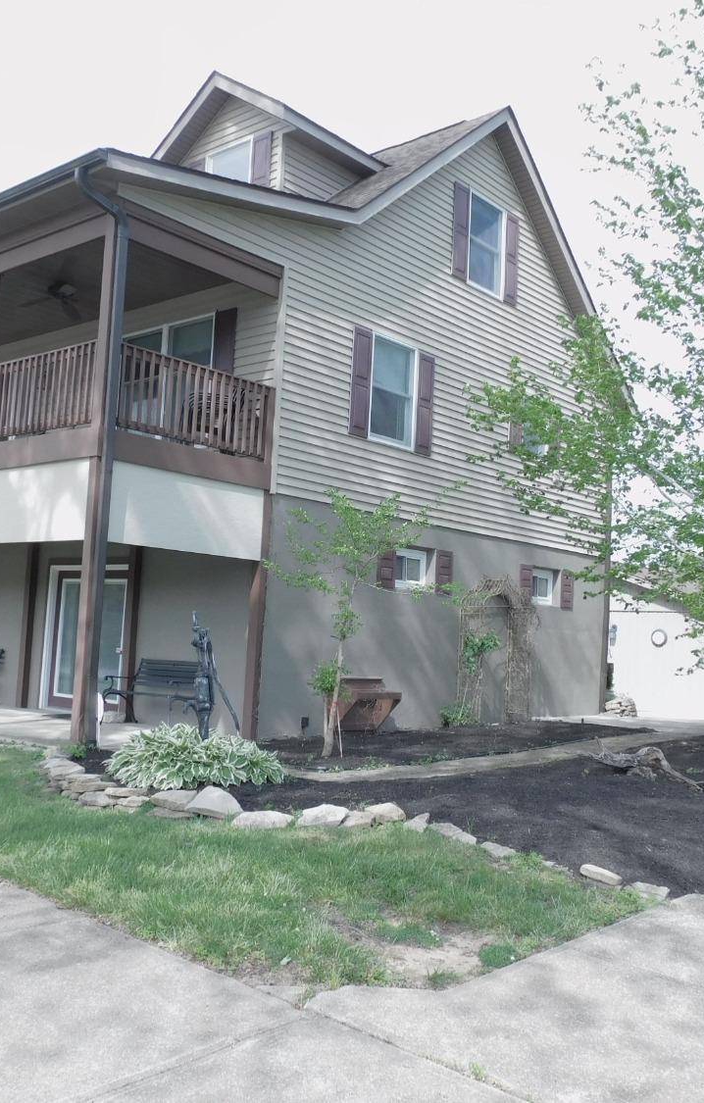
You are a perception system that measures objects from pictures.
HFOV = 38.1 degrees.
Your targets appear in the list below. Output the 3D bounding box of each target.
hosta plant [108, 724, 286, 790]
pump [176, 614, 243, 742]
[{"bbox_3d":[-1.270,1.651,8.350,1.420,0.450,1.200,4,-5,-9],"label":"hosta plant"},{"bbox_3d":[-1.206,1.187,8.600,0.520,1.330,0.250,5,-5,-25],"label":"pump"}]

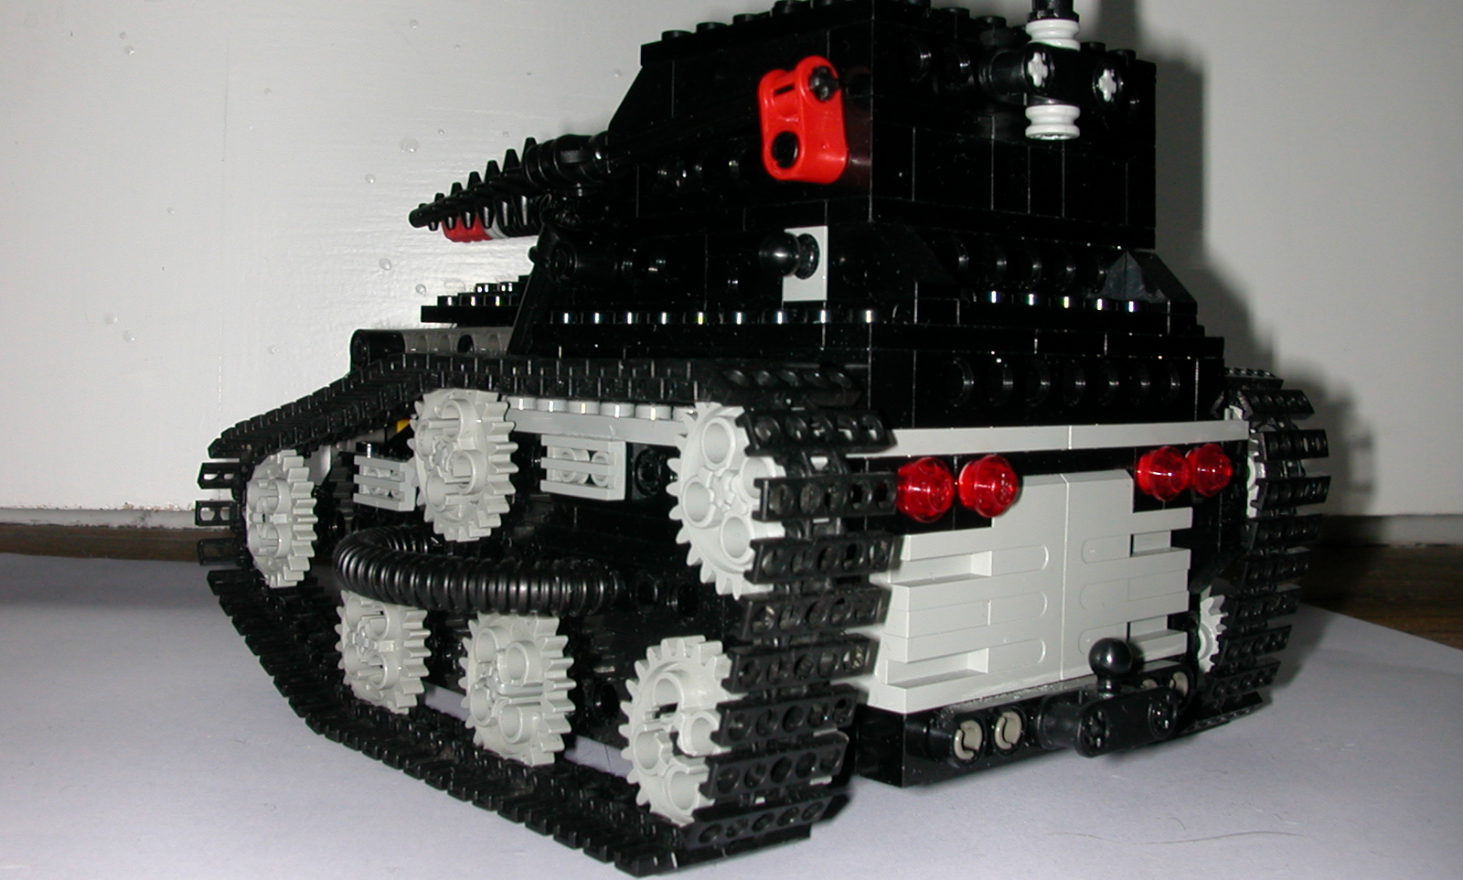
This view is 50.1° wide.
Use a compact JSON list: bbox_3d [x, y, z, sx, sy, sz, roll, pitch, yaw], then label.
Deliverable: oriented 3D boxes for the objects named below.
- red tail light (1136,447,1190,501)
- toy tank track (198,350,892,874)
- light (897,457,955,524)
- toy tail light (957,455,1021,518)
[{"bbox_3d":[0.062,0.005,0.222,0.008,0.008,0.005,-2,4,-43],"label":"red tail light"},{"bbox_3d":[-0.036,0.018,0.222,0.021,0.059,0.140,-2,4,-43],"label":"toy tank track"},{"bbox_3d":[0.024,0.006,0.187,0.008,0.008,0.005,-2,4,-43],"label":"light"},{"bbox_3d":[0.032,0.006,0.195,0.008,0.008,0.005,-2,4,-43],"label":"toy tail light"}]

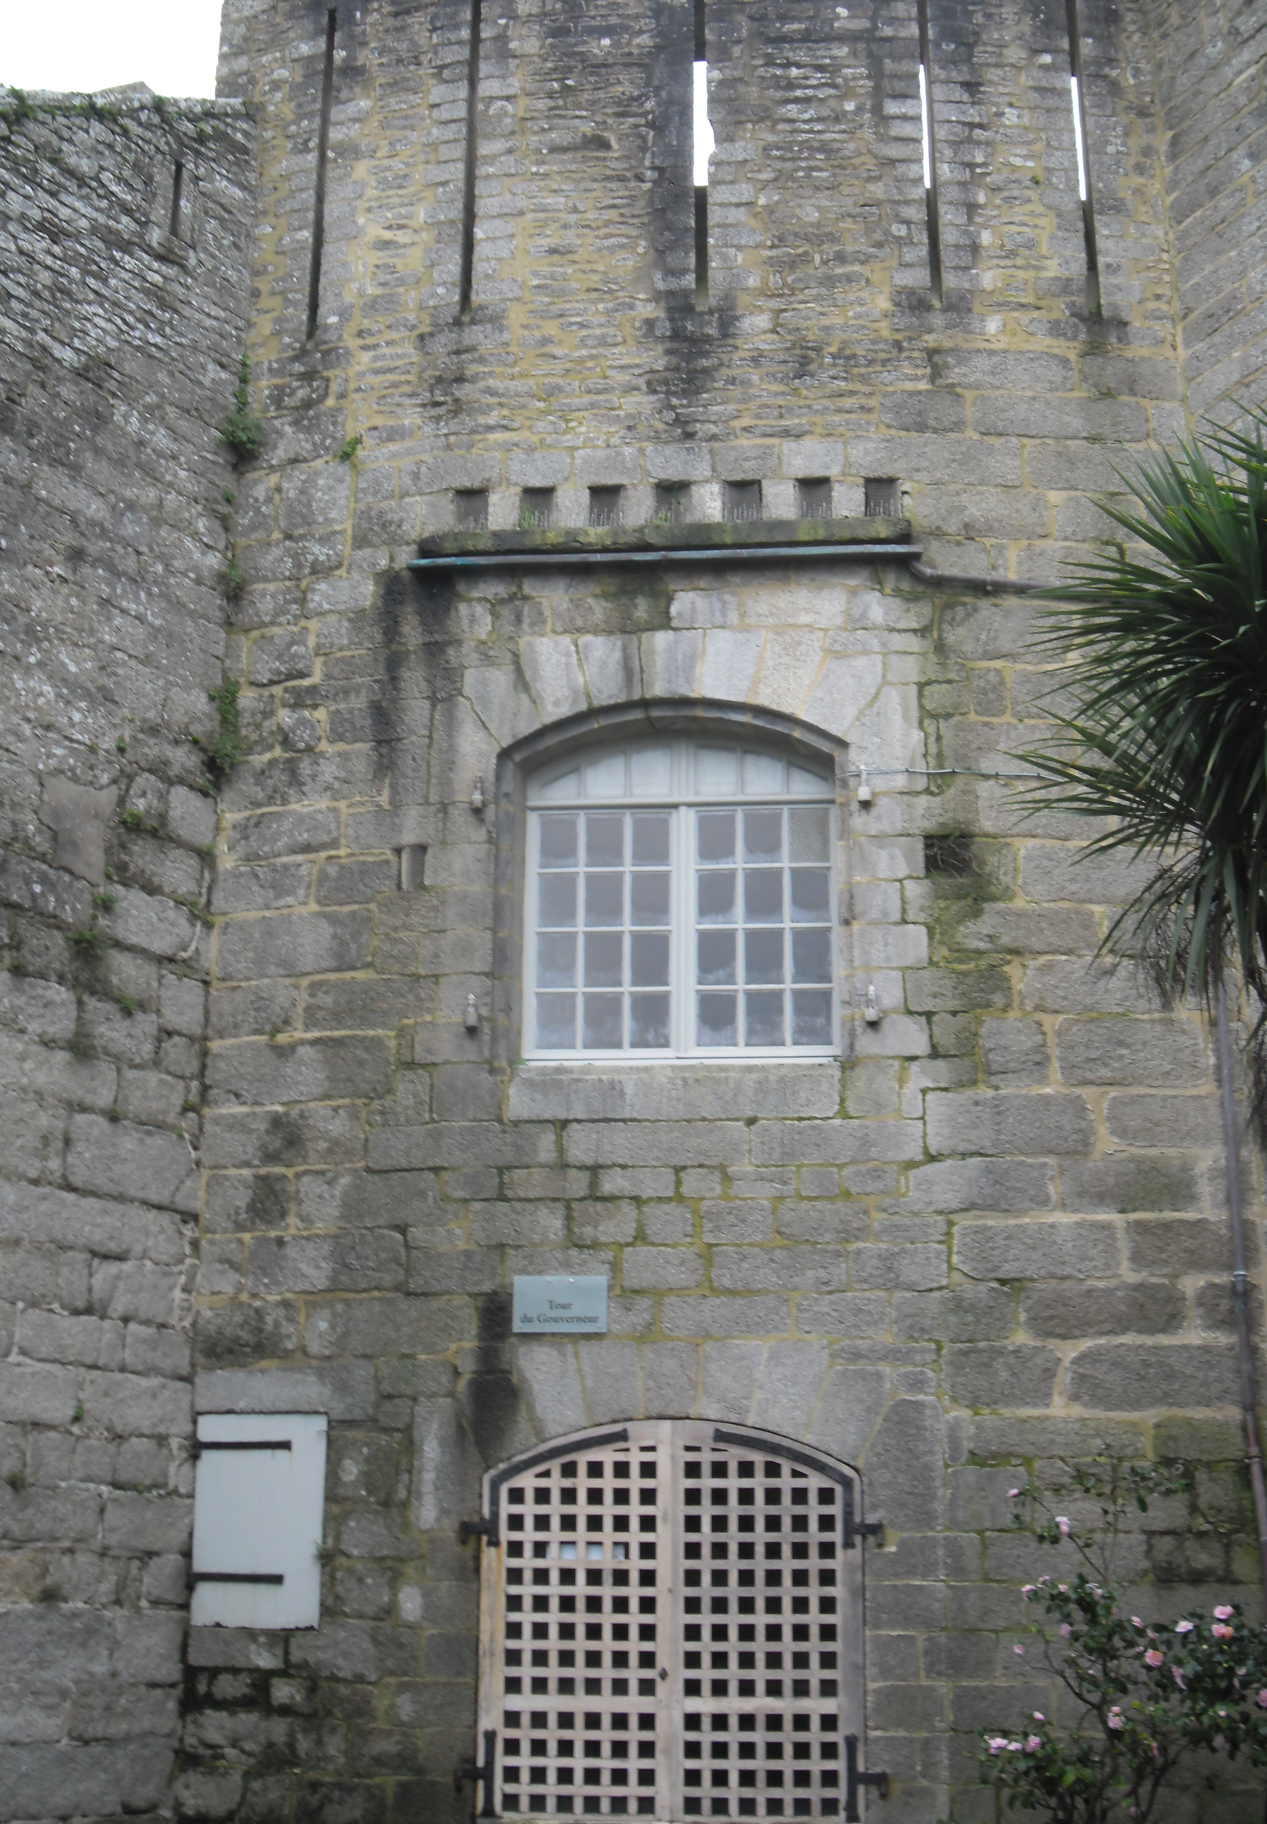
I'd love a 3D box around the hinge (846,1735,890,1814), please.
[{"bbox_3d":[1.200,4.422,11.846,0.237,0.429,0.060,-1,-15,5],"label":"hinge"}]

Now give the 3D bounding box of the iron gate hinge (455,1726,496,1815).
[{"bbox_3d":[-0.820,4.471,12.032,0.230,0.439,0.060,-1,-15,5],"label":"iron gate hinge"}]

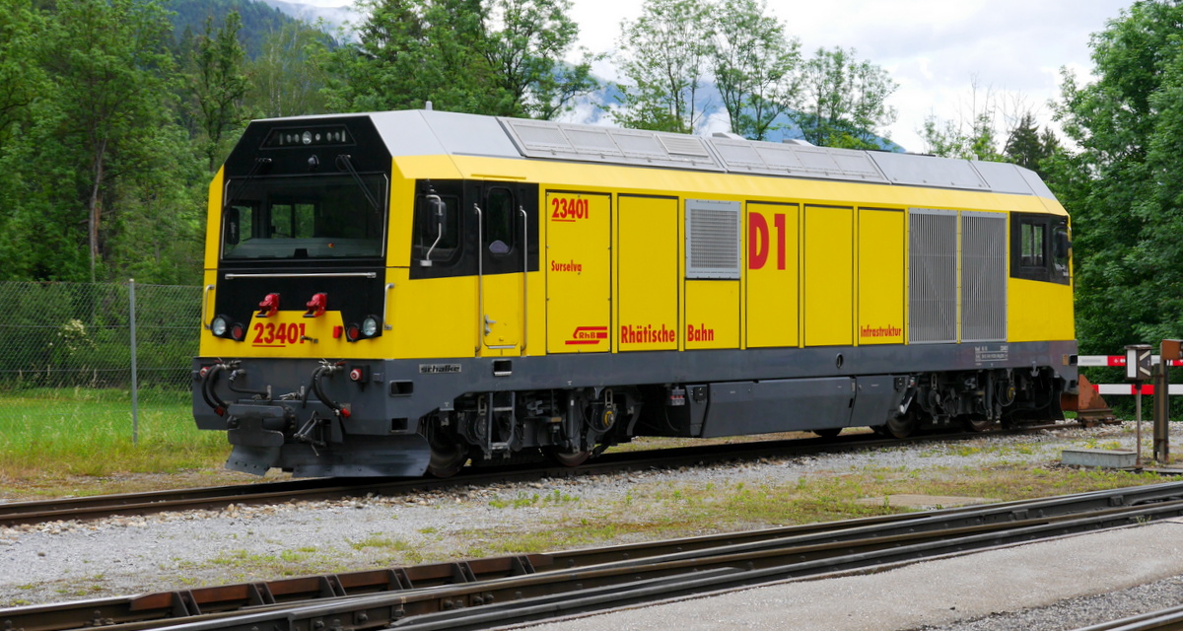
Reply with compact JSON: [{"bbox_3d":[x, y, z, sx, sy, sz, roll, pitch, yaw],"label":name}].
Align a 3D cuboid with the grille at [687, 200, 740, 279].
[{"bbox_3d":[1.399,-0.871,33.085,0.060,0.900,1.220,0,0,33],"label":"grille"}]

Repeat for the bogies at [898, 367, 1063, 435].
[{"bbox_3d":[4.442,1.160,40.092,2.100,0.980,3.500,0,0,33],"label":"bogies"}]

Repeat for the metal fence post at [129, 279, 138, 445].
[{"bbox_3d":[-5.544,0.592,34.800,0.056,2.070,0.056,-1,0,33],"label":"metal fence post"}]

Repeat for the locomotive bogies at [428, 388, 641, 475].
[{"bbox_3d":[-1.343,1.204,31.329,2.100,0.980,3.500,0,0,33],"label":"locomotive bogies"}]

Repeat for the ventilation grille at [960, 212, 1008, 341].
[{"bbox_3d":[5.331,-0.513,39.059,0.060,1.770,1.430,0,0,33],"label":"ventilation grille"}]

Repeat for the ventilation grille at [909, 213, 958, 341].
[{"bbox_3d":[4.485,-0.507,37.778,0.060,1.770,1.430,0,0,33],"label":"ventilation grille"}]

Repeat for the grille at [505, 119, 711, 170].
[{"bbox_3d":[0.279,-1.871,32.028,0.070,0.530,4.050,-42,-22,26],"label":"grille"}]

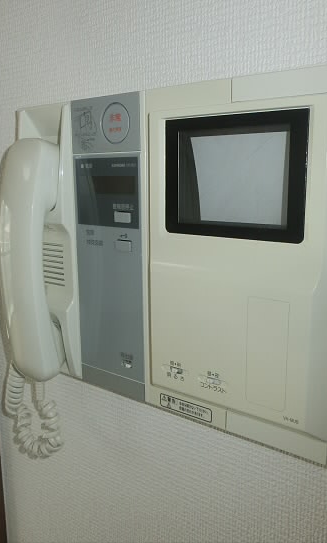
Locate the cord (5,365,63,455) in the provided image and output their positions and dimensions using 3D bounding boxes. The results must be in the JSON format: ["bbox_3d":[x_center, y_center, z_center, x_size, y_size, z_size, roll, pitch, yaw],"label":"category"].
[{"bbox_3d":[-0.115,0.133,0.467,0.041,0.095,0.045,8,14,37],"label":"cord"}]

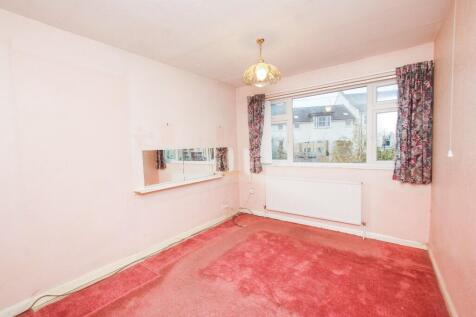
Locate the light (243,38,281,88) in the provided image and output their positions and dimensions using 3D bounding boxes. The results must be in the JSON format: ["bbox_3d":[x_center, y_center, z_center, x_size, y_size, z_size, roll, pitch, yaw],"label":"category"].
[{"bbox_3d":[0.240,-0.991,2.058,0.390,0.455,0.390,-2,4,0],"label":"light"}]

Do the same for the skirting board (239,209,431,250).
[{"bbox_3d":[1.159,1.034,3.111,2.655,0.090,0.020,1,5,34],"label":"skirting board"}]

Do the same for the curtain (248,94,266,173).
[{"bbox_3d":[0.327,-0.423,3.469,0.290,1.330,0.110,1,5,34],"label":"curtain"}]

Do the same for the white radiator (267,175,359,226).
[{"bbox_3d":[1.080,0.593,3.074,1.415,0.590,0.100,1,5,34],"label":"white radiator"}]

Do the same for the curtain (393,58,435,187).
[{"bbox_3d":[2.021,-0.394,2.306,0.330,1.345,0.110,1,5,34],"label":"curtain"}]

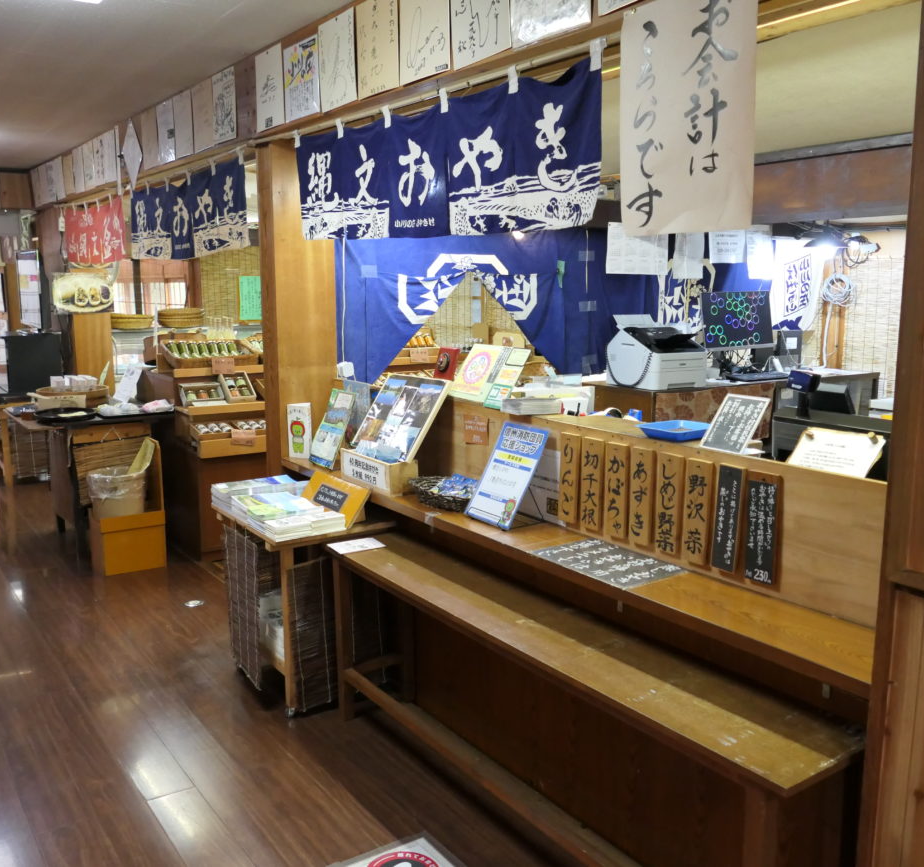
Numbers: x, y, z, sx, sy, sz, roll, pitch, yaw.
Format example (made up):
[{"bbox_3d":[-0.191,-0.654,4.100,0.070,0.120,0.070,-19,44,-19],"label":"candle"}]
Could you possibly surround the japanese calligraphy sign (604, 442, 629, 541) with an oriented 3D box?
[{"bbox_3d":[0.412,0.151,2.392,0.018,0.252,0.077,-7,12,-34],"label":"japanese calligraphy sign"}]

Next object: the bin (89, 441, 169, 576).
[{"bbox_3d":[-1.766,0.364,4.726,0.320,0.666,0.315,-7,12,-34],"label":"bin"}]

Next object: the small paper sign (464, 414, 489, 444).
[{"bbox_3d":[0.046,-0.009,2.927,0.006,0.090,0.133,-7,12,-34],"label":"small paper sign"}]

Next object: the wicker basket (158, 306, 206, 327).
[{"bbox_3d":[-2.208,-0.912,7.100,0.365,0.145,0.365,-7,12,-34],"label":"wicker basket"}]

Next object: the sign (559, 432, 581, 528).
[{"bbox_3d":[0.308,0.127,2.523,0.020,0.255,0.079,-7,12,-34],"label":"sign"}]

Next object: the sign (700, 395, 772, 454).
[{"bbox_3d":[0.657,-0.021,2.158,0.014,0.155,0.121,38,-13,-33],"label":"sign"}]

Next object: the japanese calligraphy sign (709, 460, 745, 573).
[{"bbox_3d":[0.616,0.196,2.095,0.018,0.250,0.072,-7,12,-34],"label":"japanese calligraphy sign"}]

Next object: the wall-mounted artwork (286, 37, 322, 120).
[{"bbox_3d":[-0.549,-1.195,3.062,0.015,0.254,0.262,-7,12,-34],"label":"wall-mounted artwork"}]

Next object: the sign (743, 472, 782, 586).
[{"bbox_3d":[0.674,0.211,2.008,0.020,0.252,0.080,-7,12,-34],"label":"sign"}]

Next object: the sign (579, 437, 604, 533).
[{"bbox_3d":[0.363,0.140,2.484,0.016,0.256,0.074,-7,12,-34],"label":"sign"}]

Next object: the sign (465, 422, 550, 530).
[{"bbox_3d":[0.133,0.118,2.616,0.018,0.304,0.218,27,-8,-35],"label":"sign"}]

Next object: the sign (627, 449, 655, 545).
[{"bbox_3d":[0.468,0.165,2.337,0.016,0.256,0.072,-7,12,-34],"label":"sign"}]

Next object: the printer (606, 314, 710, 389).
[{"bbox_3d":[1.036,-0.436,4.777,0.370,0.360,0.370,-7,12,-34],"label":"printer"}]

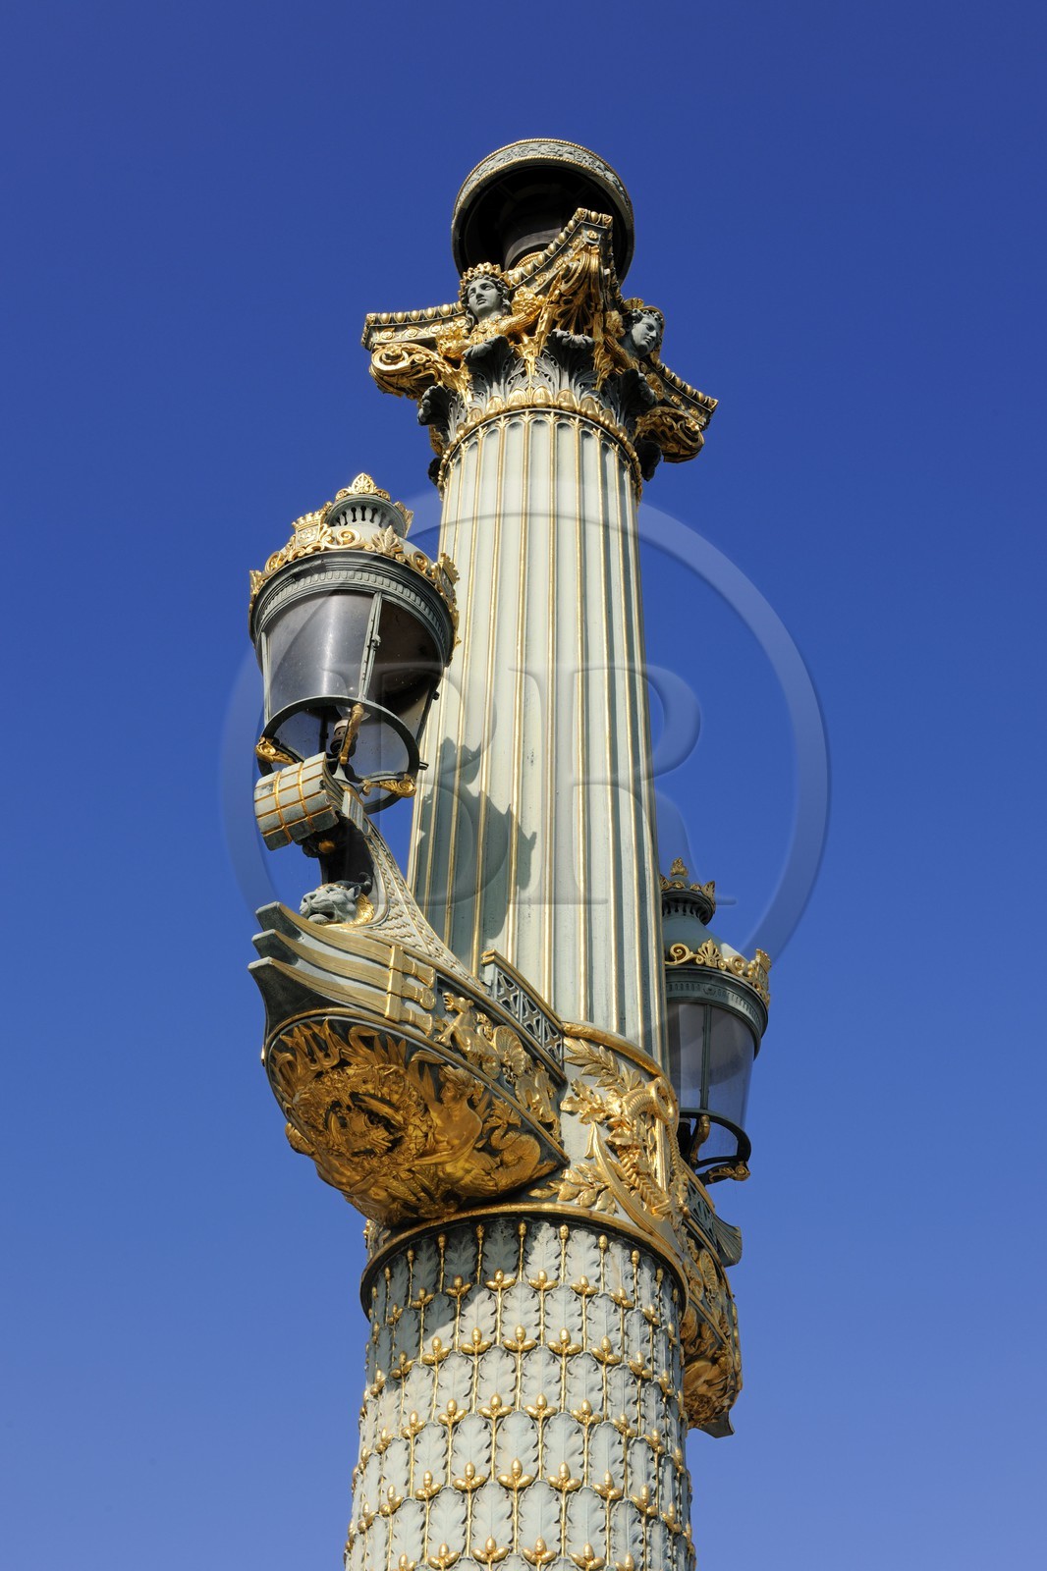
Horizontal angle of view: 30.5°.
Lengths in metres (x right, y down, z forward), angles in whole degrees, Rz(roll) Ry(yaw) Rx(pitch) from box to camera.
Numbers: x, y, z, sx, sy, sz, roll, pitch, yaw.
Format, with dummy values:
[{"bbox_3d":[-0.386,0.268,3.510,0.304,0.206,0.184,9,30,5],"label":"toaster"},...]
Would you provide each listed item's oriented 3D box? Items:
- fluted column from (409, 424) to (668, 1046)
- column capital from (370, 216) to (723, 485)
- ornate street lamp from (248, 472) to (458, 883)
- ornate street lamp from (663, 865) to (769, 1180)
[{"bbox_3d":[0.031,-0.088,5.134,0.636,2.421,0.636,1,-46,1],"label":"fluted column"},{"bbox_3d":[0.056,-1.157,6.245,0.938,0.730,0.938,-22,-51,21],"label":"column capital"},{"bbox_3d":[-0.381,-0.316,4.364,0.519,1.370,0.536,1,-46,1],"label":"ornate street lamp"},{"bbox_3d":[0.431,0.629,5.394,0.519,1.169,0.519,-22,-51,21],"label":"ornate street lamp"}]

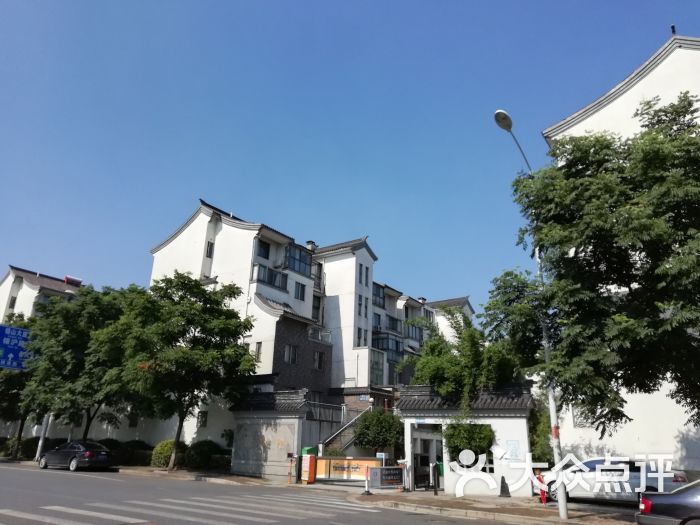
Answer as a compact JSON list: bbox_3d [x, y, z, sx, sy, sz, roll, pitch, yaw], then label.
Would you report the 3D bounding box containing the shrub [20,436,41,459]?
[{"bbox_3d":[-23.877,13.982,39.753,1.600,1.580,1.600,-11,-23,33],"label":"shrub"}]

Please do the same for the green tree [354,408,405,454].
[{"bbox_3d":[1.581,9.634,28.009,2.800,3.550,2.800,2,-19,0],"label":"green tree"}]

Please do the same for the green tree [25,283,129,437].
[{"bbox_3d":[-17.451,7.272,34.870,7.000,11.400,7.000,-11,-23,33],"label":"green tree"}]

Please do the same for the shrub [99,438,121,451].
[{"bbox_3d":[-16.026,12.575,35.039,1.750,1.600,1.750,-11,-23,33],"label":"shrub"}]

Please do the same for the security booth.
[{"bbox_3d":[4.616,7.140,21.395,5.200,4.100,2.800,-3,-20,13],"label":"security booth"}]

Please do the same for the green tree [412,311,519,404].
[{"bbox_3d":[5.000,6.122,24.194,4.900,7.900,4.200,-2,-20,11],"label":"green tree"}]

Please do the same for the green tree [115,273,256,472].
[{"bbox_3d":[-9.814,6.290,31.806,7.600,11.700,7.800,-11,-23,33],"label":"green tree"}]

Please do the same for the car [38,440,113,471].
[{"bbox_3d":[-15.622,10.954,29.783,4.850,1.460,1.840,-9,-22,27],"label":"car"}]

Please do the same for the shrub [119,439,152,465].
[{"bbox_3d":[-13.863,12.226,33.915,2.000,1.650,2.050,-11,-23,33],"label":"shrub"}]

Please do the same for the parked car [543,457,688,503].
[{"bbox_3d":[8.612,7.309,17.514,4.600,1.460,1.800,-10,-23,31],"label":"parked car"}]

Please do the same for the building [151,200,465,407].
[{"bbox_3d":[-1.730,9.912,55.748,16.000,21.500,36.500,-11,-23,32],"label":"building"}]

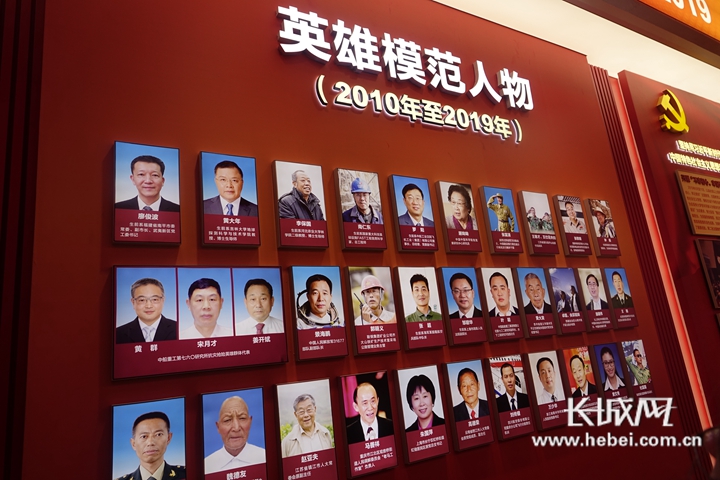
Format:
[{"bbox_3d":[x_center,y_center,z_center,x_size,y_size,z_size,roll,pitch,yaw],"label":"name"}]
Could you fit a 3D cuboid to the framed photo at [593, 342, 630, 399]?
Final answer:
[{"bbox_3d":[1.797,0.986,3.449,0.273,0.460,0.039,2,-15,-30],"label":"framed photo"}]

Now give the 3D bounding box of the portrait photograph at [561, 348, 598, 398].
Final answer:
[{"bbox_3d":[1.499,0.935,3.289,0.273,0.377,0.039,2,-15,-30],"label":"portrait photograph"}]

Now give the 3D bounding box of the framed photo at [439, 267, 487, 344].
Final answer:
[{"bbox_3d":[0.669,0.424,3.118,0.286,0.490,0.036,2,-16,-30],"label":"framed photo"}]

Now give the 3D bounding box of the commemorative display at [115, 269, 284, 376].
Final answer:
[{"bbox_3d":[-0.875,0.436,2.719,0.930,0.580,0.048,2,-16,-30],"label":"commemorative display"}]

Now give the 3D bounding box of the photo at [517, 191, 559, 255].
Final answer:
[{"bbox_3d":[1.287,-0.121,3.474,0.273,0.460,0.039,2,-15,-30],"label":"photo"}]

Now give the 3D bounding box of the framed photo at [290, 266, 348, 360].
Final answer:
[{"bbox_3d":[-0.219,0.389,2.602,0.286,0.490,0.036,2,-16,-30],"label":"framed photo"}]

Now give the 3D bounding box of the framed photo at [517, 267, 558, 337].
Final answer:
[{"bbox_3d":[1.263,0.447,3.463,0.286,0.490,0.036,2,-16,-30],"label":"framed photo"}]

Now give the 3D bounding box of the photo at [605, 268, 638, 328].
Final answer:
[{"bbox_3d":[2.154,0.482,3.981,0.286,0.490,0.036,2,-16,-30],"label":"photo"}]

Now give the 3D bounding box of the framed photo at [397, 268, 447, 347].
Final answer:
[{"bbox_3d":[0.345,0.387,2.772,0.273,0.460,0.039,2,-15,-30],"label":"framed photo"}]

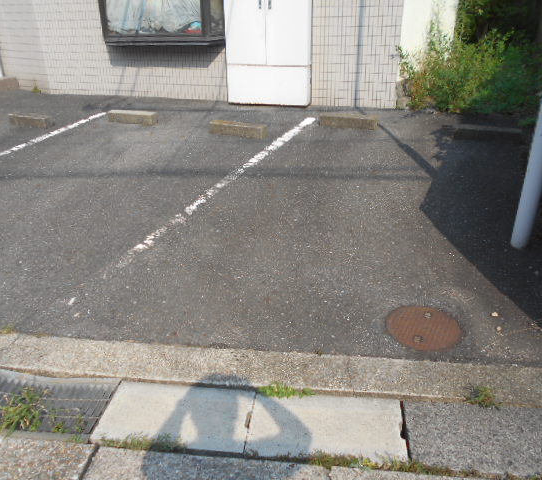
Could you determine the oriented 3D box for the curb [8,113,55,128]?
[{"bbox_3d":[-2.869,-1.432,5.733,0.599,0.114,0.113,12,31,23],"label":"curb"}]

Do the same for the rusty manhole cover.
[{"bbox_3d":[0.721,0.421,2.260,0.345,0.030,0.345,2,28,7],"label":"rusty manhole cover"}]

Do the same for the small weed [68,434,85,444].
[{"bbox_3d":[-0.706,0.725,1.746,0.065,0.035,0.050,3,29,9],"label":"small weed"}]

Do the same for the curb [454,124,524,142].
[{"bbox_3d":[2.122,-1.024,4.685,0.583,0.114,0.113,13,31,25],"label":"curb"}]

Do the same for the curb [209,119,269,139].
[{"bbox_3d":[-0.352,-1.169,5.098,0.608,0.114,0.113,11,31,22],"label":"curb"}]

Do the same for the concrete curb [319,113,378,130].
[{"bbox_3d":[0.850,-1.296,5.265,0.612,0.114,0.113,10,31,21],"label":"concrete curb"}]

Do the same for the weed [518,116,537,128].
[{"bbox_3d":[2.722,-1.248,5.104,0.200,0.100,0.120,11,31,22],"label":"weed"}]

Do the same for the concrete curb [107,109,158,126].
[{"bbox_3d":[-1.645,-1.445,5.686,0.602,0.114,0.113,9,30,19],"label":"concrete curb"}]

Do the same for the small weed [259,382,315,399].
[{"bbox_3d":[0.062,0.603,1.928,0.220,0.050,0.060,3,29,9],"label":"small weed"}]

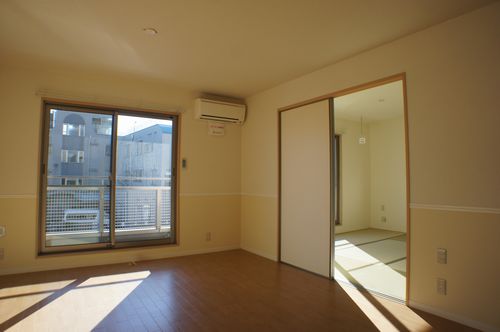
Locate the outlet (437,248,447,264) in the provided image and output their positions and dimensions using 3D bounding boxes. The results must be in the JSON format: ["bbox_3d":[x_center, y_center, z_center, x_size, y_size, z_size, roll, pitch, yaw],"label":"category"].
[{"bbox_3d":[1.528,0.721,2.657,0.011,0.120,0.072,2,-3,-33],"label":"outlet"}]

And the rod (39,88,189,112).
[{"bbox_3d":[-1.681,-0.810,4.263,1.800,0.055,0.120,2,-3,-33],"label":"rod"}]

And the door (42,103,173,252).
[{"bbox_3d":[-1.727,0.162,4.293,1.650,1.790,0.090,2,-3,-33],"label":"door"}]

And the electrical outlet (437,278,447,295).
[{"bbox_3d":[1.526,0.962,2.645,0.011,0.120,0.072,2,-3,-33],"label":"electrical outlet"}]

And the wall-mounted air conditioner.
[{"bbox_3d":[-0.428,-0.808,5.023,0.790,0.285,0.205,2,-3,-33],"label":"wall-mounted air conditioner"}]

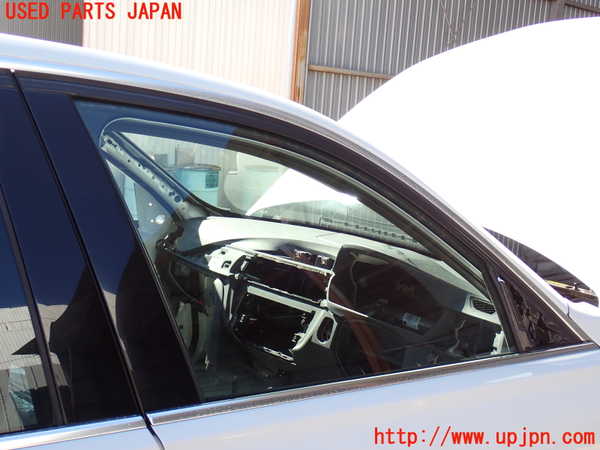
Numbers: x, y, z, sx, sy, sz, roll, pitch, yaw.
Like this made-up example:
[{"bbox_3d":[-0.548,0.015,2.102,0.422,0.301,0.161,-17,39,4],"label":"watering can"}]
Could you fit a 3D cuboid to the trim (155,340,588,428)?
[{"bbox_3d":[0.214,0.263,1.343,1.030,0.020,0.018,0,10,-35],"label":"trim"}]

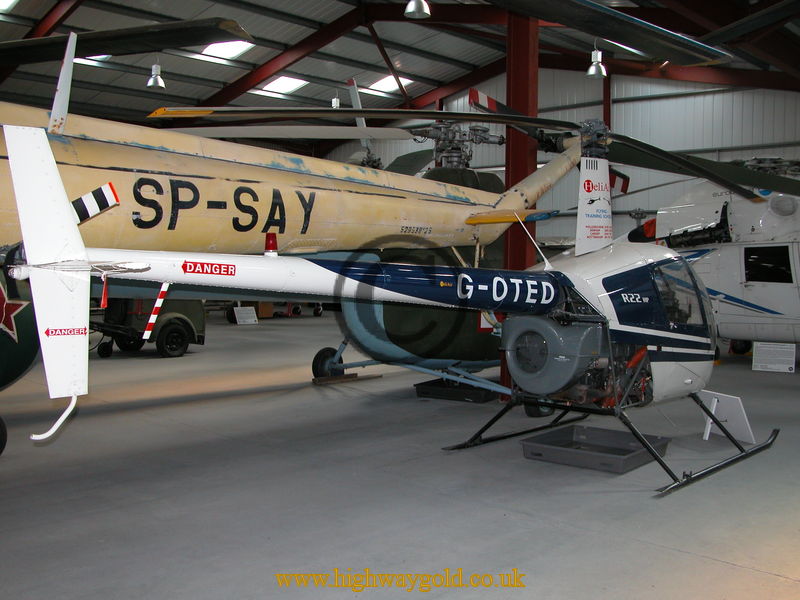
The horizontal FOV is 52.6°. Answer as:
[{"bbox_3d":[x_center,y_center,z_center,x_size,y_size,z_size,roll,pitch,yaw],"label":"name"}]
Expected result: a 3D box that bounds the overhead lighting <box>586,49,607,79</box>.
[{"bbox_3d":[4.355,-5.234,17.900,0.450,0.590,0.450,0,2,0],"label":"overhead lighting"}]

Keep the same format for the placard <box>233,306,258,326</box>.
[{"bbox_3d":[-4.184,0.435,22.057,0.638,0.454,0.173,-2,3,-44],"label":"placard"}]

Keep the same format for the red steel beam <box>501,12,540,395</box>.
[{"bbox_3d":[1.368,-1.079,9.255,0.280,4.520,0.240,2,3,35],"label":"red steel beam"}]

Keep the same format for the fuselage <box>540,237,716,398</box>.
[{"bbox_3d":[1.922,0.166,6.910,2.340,1.360,1.120,-2,3,-44],"label":"fuselage"}]

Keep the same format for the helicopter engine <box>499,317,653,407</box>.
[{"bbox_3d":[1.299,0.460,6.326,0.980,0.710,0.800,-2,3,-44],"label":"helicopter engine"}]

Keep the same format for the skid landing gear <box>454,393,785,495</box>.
[{"bbox_3d":[1.781,1.010,6.816,2.030,0.520,2.000,-2,3,-44],"label":"skid landing gear"}]

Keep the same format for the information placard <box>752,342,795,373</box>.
[{"bbox_3d":[5.779,0.889,12.494,0.589,0.423,0.150,2,3,30],"label":"information placard"}]

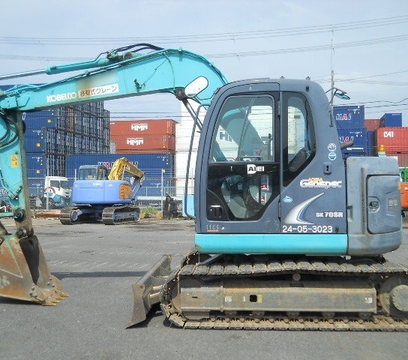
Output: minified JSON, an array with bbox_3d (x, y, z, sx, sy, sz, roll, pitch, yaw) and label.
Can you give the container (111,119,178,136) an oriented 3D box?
[{"bbox_3d":[-11.478,-9.506,104.249,12.190,2.590,2.440,0,0,10],"label":"container"}]

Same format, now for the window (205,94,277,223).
[{"bbox_3d":[0.404,-0.236,5.980,0.760,1.340,0.080,0,0,4],"label":"window"}]

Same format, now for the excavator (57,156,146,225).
[{"bbox_3d":[-4.250,0.420,24.800,2.400,2.900,4.200,0,0,18],"label":"excavator"}]

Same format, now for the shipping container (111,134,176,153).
[{"bbox_3d":[-12.129,-6.828,103.749,12.190,2.590,2.440,0,0,10],"label":"shipping container"}]

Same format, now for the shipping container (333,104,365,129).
[{"bbox_3d":[14.967,-6.848,64.360,6.060,2.590,2.440,0,0,13],"label":"shipping container"}]

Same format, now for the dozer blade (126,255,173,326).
[{"bbox_3d":[-0.630,1.330,7.050,0.240,0.460,2.300,0,0,3],"label":"dozer blade"}]

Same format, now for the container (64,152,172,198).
[{"bbox_3d":[-9.346,-0.260,64.439,12.190,5.200,2.440,0,0,10],"label":"container"}]

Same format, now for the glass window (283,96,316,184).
[{"bbox_3d":[0.994,-0.413,5.940,0.350,0.980,0.060,0,0,4],"label":"glass window"}]

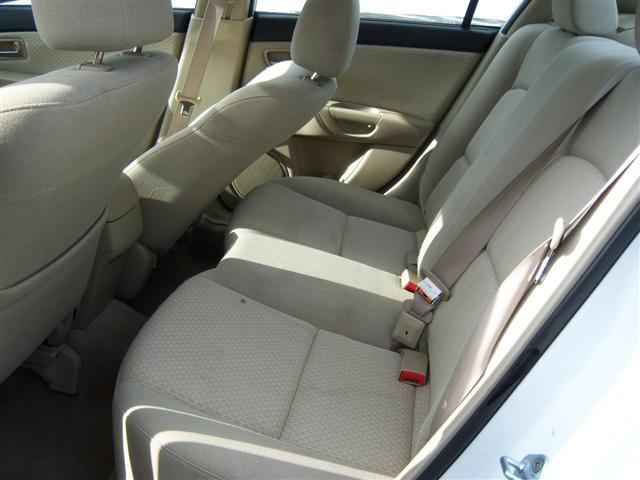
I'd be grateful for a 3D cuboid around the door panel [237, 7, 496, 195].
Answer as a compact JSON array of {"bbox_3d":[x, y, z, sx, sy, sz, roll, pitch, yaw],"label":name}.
[{"bbox_3d":[0.095,-0.340,2.000,0.750,0.610,0.130,7,22,6],"label":"door panel"}]

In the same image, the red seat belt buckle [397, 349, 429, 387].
[{"bbox_3d":[0.164,0.220,1.150,0.043,0.025,0.062,8,28,7],"label":"red seat belt buckle"}]

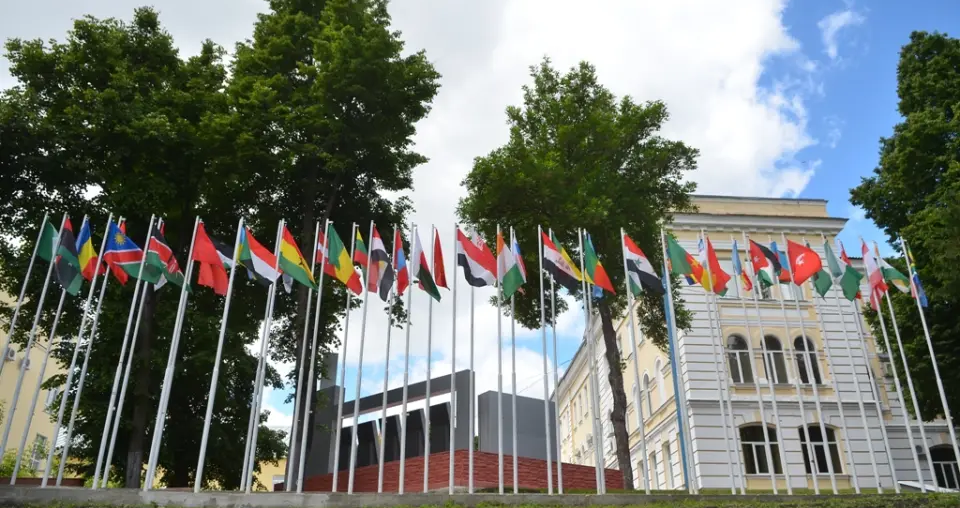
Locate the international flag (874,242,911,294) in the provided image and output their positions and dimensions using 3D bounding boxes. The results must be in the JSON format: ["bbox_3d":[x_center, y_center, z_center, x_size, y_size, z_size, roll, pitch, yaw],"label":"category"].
[{"bbox_3d":[10.519,0.333,16.970,0.854,1.438,0.400,1,-23,-3],"label":"international flag"}]

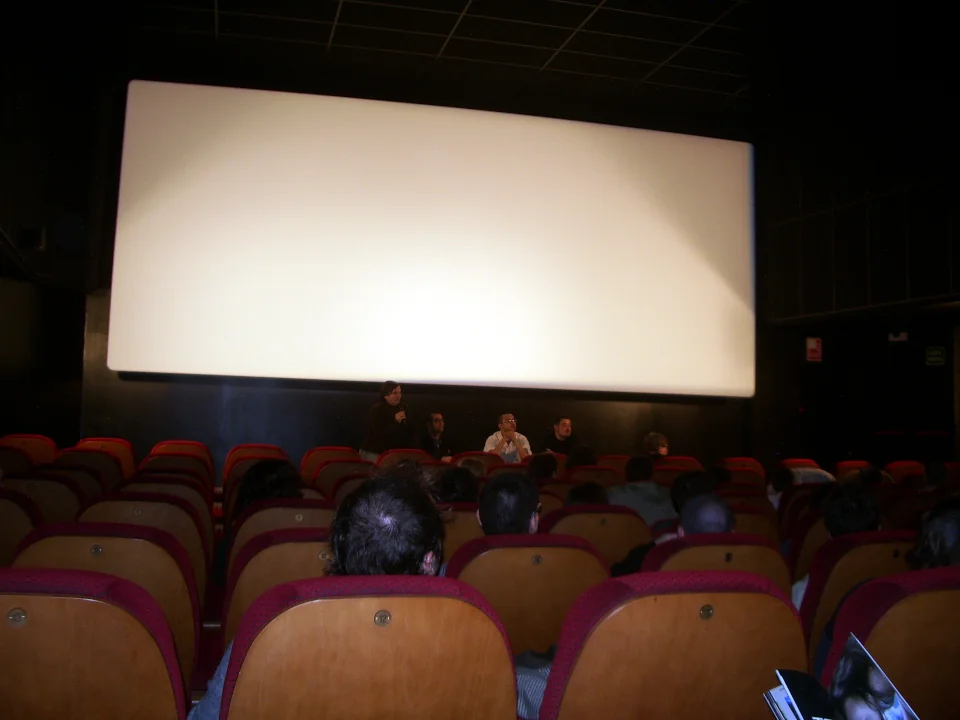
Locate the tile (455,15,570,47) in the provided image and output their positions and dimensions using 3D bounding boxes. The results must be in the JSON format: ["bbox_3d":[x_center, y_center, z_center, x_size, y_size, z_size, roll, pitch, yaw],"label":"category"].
[{"bbox_3d":[0.339,-3.309,9.795,1.200,0.025,0.600,3,-5,-14],"label":"tile"}]

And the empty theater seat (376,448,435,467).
[{"bbox_3d":[-0.624,1.160,7.494,0.520,0.950,0.600,2,-4,-14],"label":"empty theater seat"}]

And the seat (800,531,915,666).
[{"bbox_3d":[1.102,0.981,3.050,0.520,0.930,0.580,3,-5,-14],"label":"seat"}]

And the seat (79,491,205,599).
[{"bbox_3d":[-1.196,0.928,3.426,0.520,0.950,0.600,2,-4,-12],"label":"seat"}]

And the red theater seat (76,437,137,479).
[{"bbox_3d":[-2.656,1.017,6.900,0.520,0.930,0.580,3,-5,-14],"label":"red theater seat"}]

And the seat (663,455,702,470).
[{"bbox_3d":[1.474,1.248,7.990,0.520,0.930,0.580,3,-5,-14],"label":"seat"}]

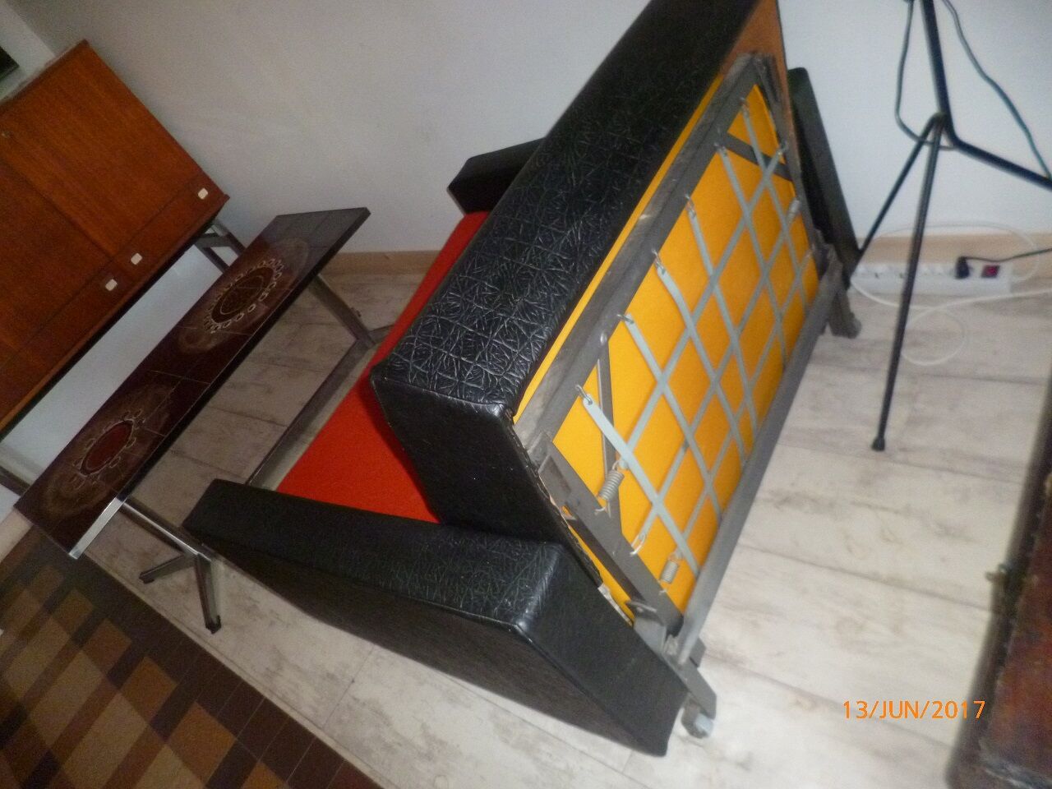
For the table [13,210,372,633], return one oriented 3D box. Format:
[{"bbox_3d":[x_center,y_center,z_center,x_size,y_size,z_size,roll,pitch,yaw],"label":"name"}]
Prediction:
[{"bbox_3d":[-0.750,0.017,1.983,0.461,0.407,1.057,9,58,43],"label":"table"}]

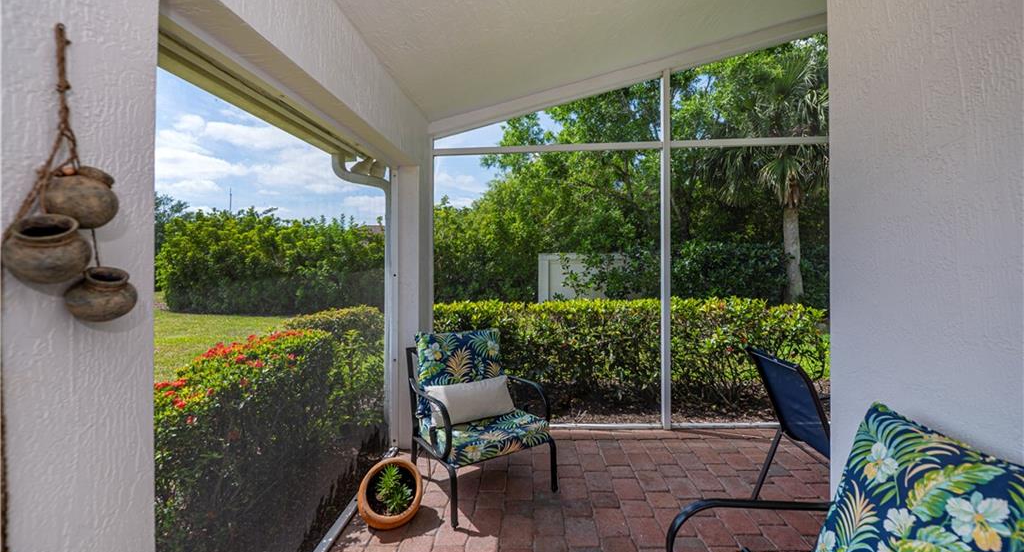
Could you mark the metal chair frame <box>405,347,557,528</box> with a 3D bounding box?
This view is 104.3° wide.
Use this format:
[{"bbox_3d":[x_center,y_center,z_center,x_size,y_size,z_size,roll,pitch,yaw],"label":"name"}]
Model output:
[{"bbox_3d":[-0.205,0.877,2.473,0.655,0.785,0.735,-2,3,-33],"label":"metal chair frame"}]

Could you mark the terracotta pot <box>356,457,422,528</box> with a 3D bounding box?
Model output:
[{"bbox_3d":[-0.635,1.174,2.110,0.320,0.215,0.320,9,37,-7],"label":"terracotta pot"}]

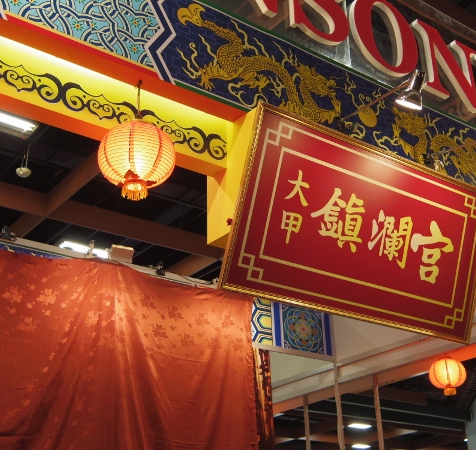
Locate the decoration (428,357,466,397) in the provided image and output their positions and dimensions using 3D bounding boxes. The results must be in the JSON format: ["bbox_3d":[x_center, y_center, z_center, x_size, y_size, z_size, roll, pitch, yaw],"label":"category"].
[{"bbox_3d":[1.888,1.362,7.320,0.340,0.349,0.340,-1,-24,-1],"label":"decoration"}]

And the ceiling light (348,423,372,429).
[{"bbox_3d":[5.992,9.802,39.874,1.250,0.100,0.600,15,-29,-33],"label":"ceiling light"}]

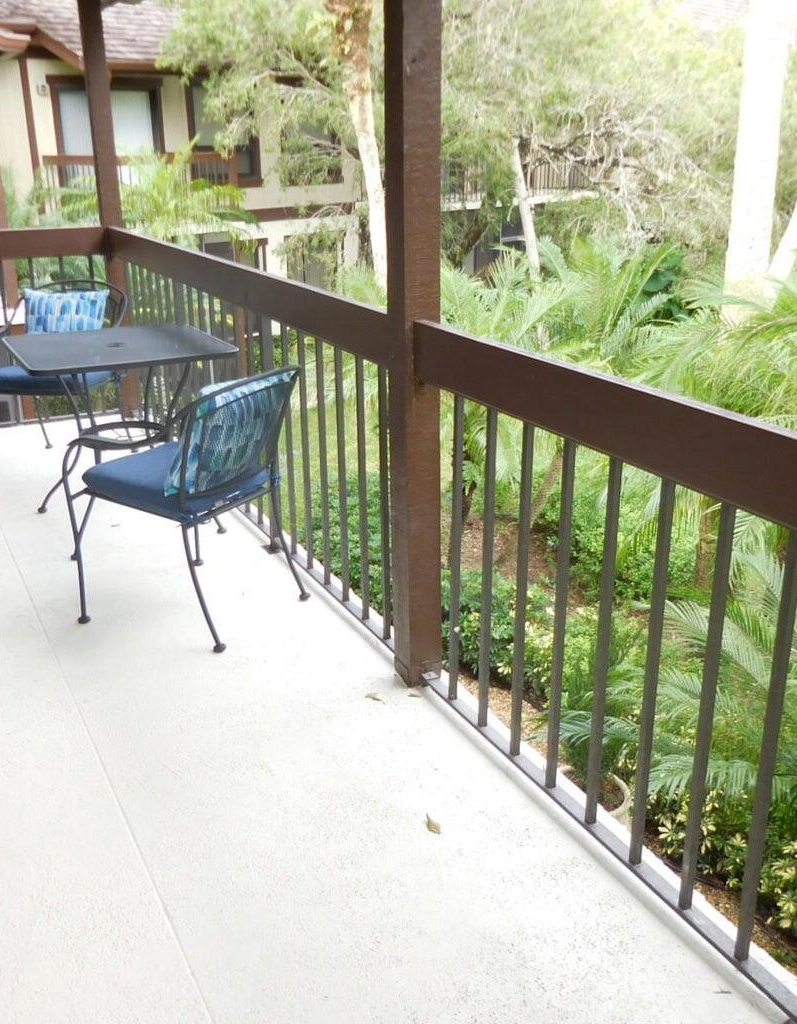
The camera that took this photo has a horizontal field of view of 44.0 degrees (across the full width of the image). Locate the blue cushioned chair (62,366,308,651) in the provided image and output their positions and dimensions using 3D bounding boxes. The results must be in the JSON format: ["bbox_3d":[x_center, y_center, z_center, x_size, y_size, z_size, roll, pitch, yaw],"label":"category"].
[{"bbox_3d":[-0.669,-0.073,3.175,0.582,0.819,0.589,11,23,29],"label":"blue cushioned chair"}]

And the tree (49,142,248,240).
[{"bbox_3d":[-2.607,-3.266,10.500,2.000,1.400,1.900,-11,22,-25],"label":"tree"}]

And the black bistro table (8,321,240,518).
[{"bbox_3d":[-1.069,-0.301,3.908,0.741,0.716,0.748,-11,22,-25],"label":"black bistro table"}]

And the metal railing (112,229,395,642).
[{"bbox_3d":[-0.773,-0.558,4.144,0.075,1.023,3.228,-11,22,-25],"label":"metal railing"}]

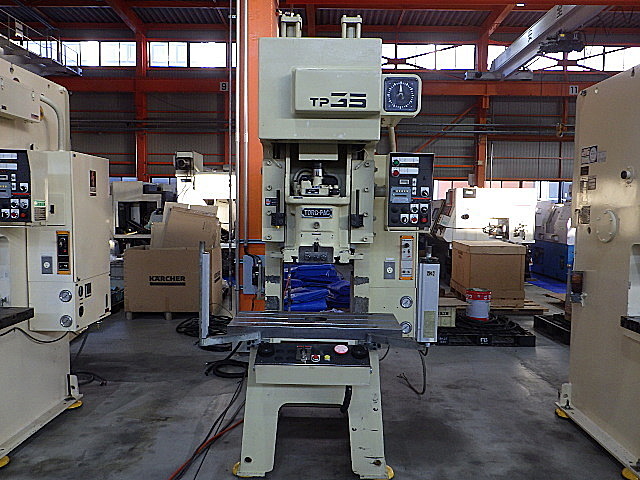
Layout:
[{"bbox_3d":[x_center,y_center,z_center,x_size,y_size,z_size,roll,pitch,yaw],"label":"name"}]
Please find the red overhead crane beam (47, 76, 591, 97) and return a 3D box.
[{"bbox_3d":[-0.056,-5.704,19.300,20.280,0.530,0.320,1,3,0],"label":"red overhead crane beam"}]

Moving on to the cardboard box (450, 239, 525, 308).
[{"bbox_3d":[2.562,0.499,7.919,0.810,0.880,1.050,1,3,2],"label":"cardboard box"}]

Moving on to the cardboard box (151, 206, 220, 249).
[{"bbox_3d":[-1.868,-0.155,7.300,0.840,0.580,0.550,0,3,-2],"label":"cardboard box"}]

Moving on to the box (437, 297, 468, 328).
[{"bbox_3d":[1.458,0.865,6.192,0.330,0.260,0.400,1,3,2],"label":"box"}]

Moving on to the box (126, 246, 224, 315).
[{"bbox_3d":[-2.040,0.519,7.365,1.170,0.830,0.980,0,3,-3],"label":"box"}]

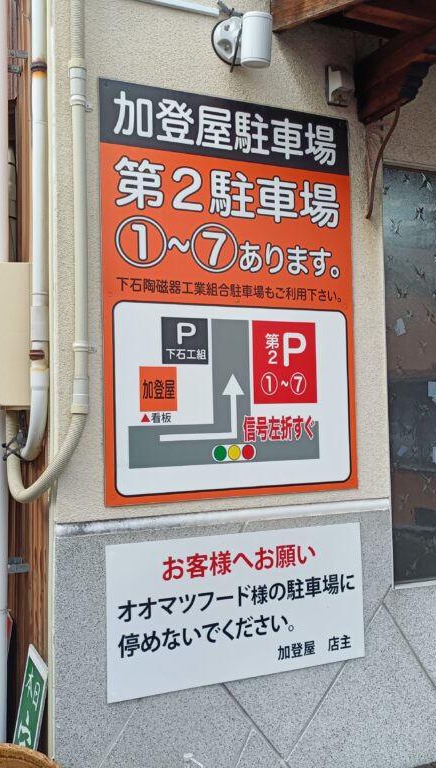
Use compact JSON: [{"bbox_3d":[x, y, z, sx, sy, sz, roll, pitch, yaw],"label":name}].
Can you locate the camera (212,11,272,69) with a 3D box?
[{"bbox_3d":[0.086,-0.977,2.080,0.138,0.180,0.157,0,-2,-24],"label":"camera"}]

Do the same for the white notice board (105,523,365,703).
[{"bbox_3d":[0.074,0.625,2.086,0.795,0.406,0.012,0,-2,-24],"label":"white notice board"}]

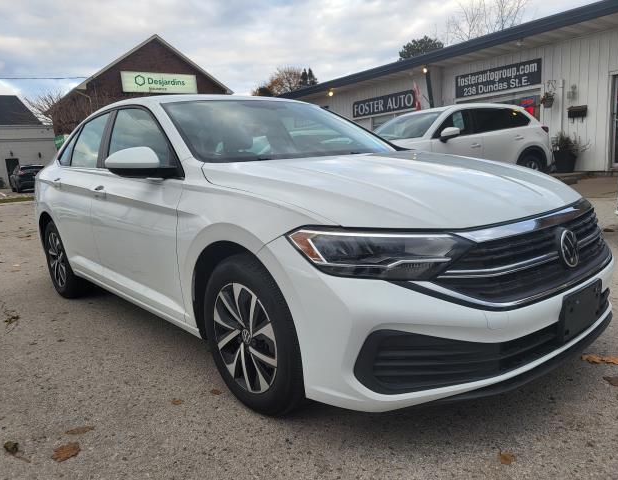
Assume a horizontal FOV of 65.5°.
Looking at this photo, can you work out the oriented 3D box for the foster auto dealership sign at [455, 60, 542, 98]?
[{"bbox_3d":[4.970,-4.252,12.800,0.050,0.610,2.500,-11,12,-34],"label":"foster auto dealership sign"}]

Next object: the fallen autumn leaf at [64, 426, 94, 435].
[{"bbox_3d":[-0.889,0.741,1.869,0.090,0.015,0.055,-2,10,12],"label":"fallen autumn leaf"}]

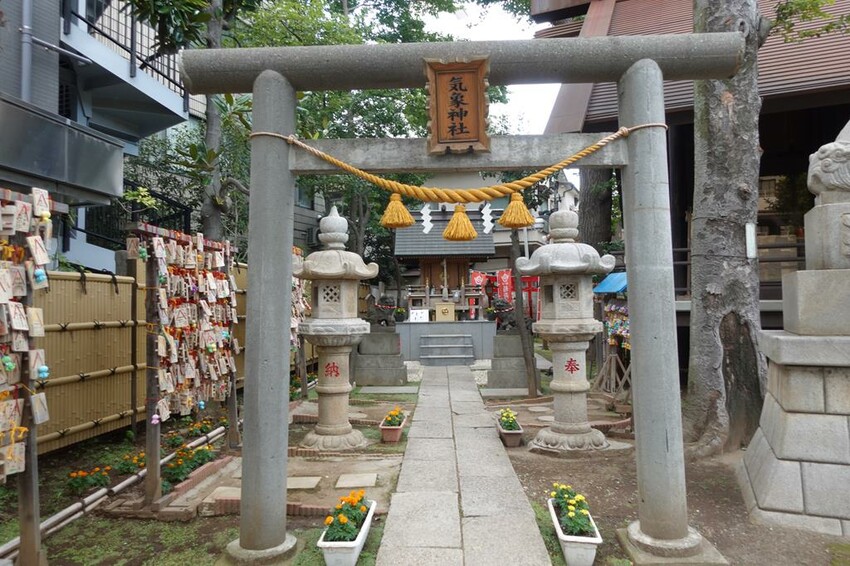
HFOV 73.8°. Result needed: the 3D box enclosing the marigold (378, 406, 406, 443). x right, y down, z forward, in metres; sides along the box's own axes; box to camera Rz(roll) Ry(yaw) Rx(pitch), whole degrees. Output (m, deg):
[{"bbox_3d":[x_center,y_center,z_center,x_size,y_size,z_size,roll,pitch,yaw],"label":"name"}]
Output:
[{"bbox_3d":[-0.350,1.516,6.196,0.245,0.330,0.620,-1,-1,2],"label":"marigold"}]

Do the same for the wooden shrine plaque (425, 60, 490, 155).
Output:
[{"bbox_3d":[0.200,-1.047,3.386,0.380,0.525,0.120,-1,10,2],"label":"wooden shrine plaque"}]

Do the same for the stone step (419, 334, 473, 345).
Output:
[{"bbox_3d":[0.488,1.337,12.869,1.150,0.200,0.320,-1,-1,2],"label":"stone step"}]

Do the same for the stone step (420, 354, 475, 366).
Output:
[{"bbox_3d":[0.484,1.701,12.282,1.150,0.180,0.320,-1,-1,2],"label":"stone step"}]

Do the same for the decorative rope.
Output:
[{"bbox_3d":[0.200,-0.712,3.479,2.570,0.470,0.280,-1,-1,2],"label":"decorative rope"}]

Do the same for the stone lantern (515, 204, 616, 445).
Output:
[{"bbox_3d":[1.474,0.429,5.923,1.030,2.450,0.920,-1,-1,7],"label":"stone lantern"}]

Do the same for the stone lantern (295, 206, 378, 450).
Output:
[{"bbox_3d":[-0.971,0.427,6.144,0.990,2.520,0.900,-1,-1,2],"label":"stone lantern"}]

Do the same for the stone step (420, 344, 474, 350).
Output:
[{"bbox_3d":[0.484,1.526,12.565,1.150,0.190,0.320,-1,-1,2],"label":"stone step"}]

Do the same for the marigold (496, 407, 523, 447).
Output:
[{"bbox_3d":[0.882,1.487,5.950,0.240,0.350,0.640,-1,-1,1],"label":"marigold"}]

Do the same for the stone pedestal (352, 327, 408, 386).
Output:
[{"bbox_3d":[-0.781,1.249,10.056,0.880,1.020,0.800,-1,-1,2],"label":"stone pedestal"}]

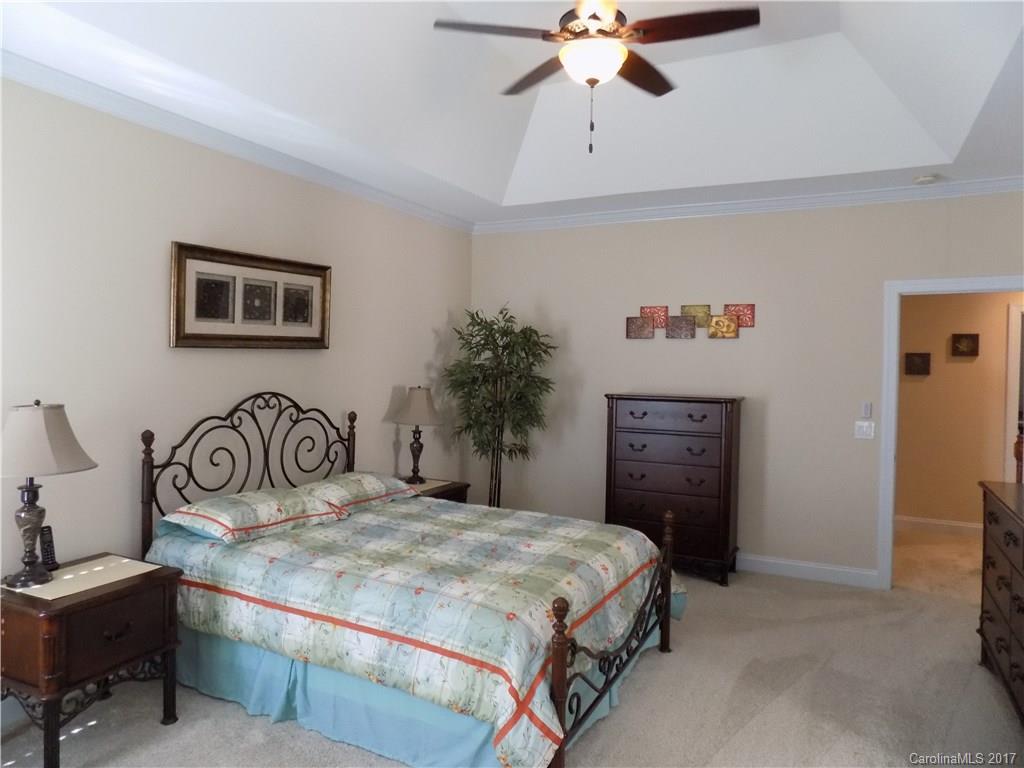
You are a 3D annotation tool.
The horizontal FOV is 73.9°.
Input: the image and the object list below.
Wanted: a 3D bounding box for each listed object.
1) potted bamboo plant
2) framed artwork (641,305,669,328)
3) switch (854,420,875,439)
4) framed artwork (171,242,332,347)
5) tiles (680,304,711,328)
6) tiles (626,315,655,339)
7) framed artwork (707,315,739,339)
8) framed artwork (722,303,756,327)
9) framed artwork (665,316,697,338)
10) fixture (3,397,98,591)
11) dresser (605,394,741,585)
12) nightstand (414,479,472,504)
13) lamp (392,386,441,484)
[{"bbox_3d":[-0.097,0.375,5.392,0.840,1.958,0.820,1,2,0],"label":"potted bamboo plant"},{"bbox_3d":[1.128,-0.527,5.389,0.222,0.175,0.025,2,2,26],"label":"framed artwork"},{"bbox_3d":[2.473,0.324,4.761,0.118,0.115,0.012,2,2,26],"label":"switch"},{"bbox_3d":[-1.440,-0.467,3.907,0.040,0.535,1.140,2,2,26],"label":"framed artwork"},{"bbox_3d":[1.418,-0.519,5.247,0.222,0.176,0.025,2,2,26],"label":"tiles"},{"bbox_3d":[1.017,-0.444,5.417,0.228,0.176,0.025,2,3,25],"label":"tiles"},{"bbox_3d":[1.598,-0.429,5.141,0.225,0.176,0.025,2,3,25],"label":"framed artwork"},{"bbox_3d":[1.708,-0.511,5.101,0.226,0.176,0.025,2,3,25],"label":"framed artwork"},{"bbox_3d":[1.307,-0.438,5.279,0.227,0.176,0.025,2,3,25],"label":"framed artwork"},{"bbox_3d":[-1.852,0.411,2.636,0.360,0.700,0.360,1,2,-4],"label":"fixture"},{"bbox_3d":[1.218,0.754,5.149,0.962,1.322,0.425,2,3,25],"label":"dresser"},{"bbox_3d":[-0.684,1.080,4.860,0.588,0.669,0.537,2,3,25],"label":"nightstand"},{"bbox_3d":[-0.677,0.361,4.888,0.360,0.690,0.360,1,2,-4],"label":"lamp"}]

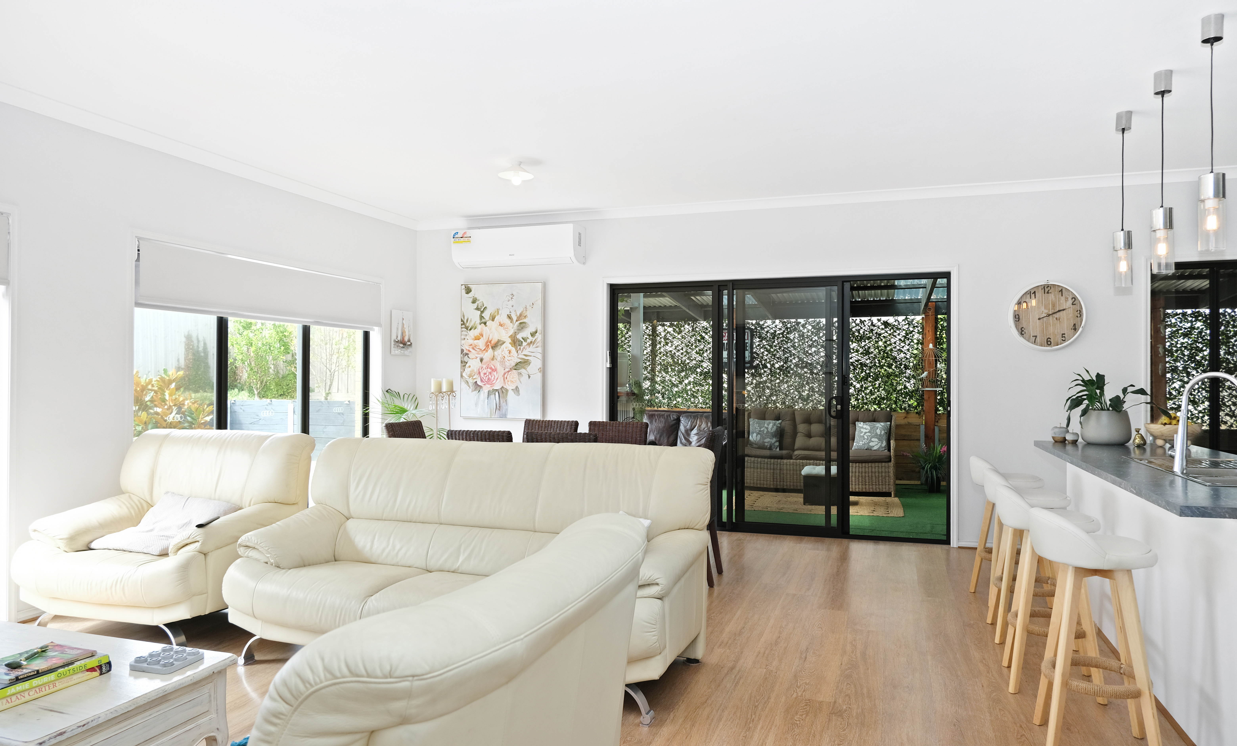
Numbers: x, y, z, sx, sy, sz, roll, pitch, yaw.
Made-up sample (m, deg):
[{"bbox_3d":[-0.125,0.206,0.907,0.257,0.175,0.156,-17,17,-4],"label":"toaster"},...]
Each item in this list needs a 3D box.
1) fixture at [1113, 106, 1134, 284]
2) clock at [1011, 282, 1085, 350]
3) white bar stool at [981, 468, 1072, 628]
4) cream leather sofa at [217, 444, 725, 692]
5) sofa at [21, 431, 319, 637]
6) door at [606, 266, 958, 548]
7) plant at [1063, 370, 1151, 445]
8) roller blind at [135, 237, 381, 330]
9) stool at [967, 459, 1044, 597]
[{"bbox_3d":[2.718,-0.930,4.250,0.085,0.938,0.085,0,0,18],"label":"fixture"},{"bbox_3d":[3.108,-0.416,5.729,0.488,0.490,0.065,0,0,18],"label":"clock"},{"bbox_3d":[2.010,0.887,3.883,0.395,0.810,0.410,0,0,19],"label":"white bar stool"},{"bbox_3d":[-0.704,0.814,3.462,2.100,0.960,0.940,0,0,18],"label":"cream leather sofa"},{"bbox_3d":[-2.368,0.813,4.036,1.180,0.960,0.950,0,0,18],"label":"sofa"},{"bbox_3d":[1.237,0.267,6.472,2.735,2.070,0.100,0,0,18],"label":"door"},{"bbox_3d":[2.821,0.196,4.542,0.470,0.440,0.430,0,0,19],"label":"plant"},{"bbox_3d":[-2.548,-0.598,5.912,0.100,0.425,2.410,0,0,19],"label":"roller blind"},{"bbox_3d":[2.213,0.888,4.492,0.400,0.825,0.400,0,0,18],"label":"stool"}]

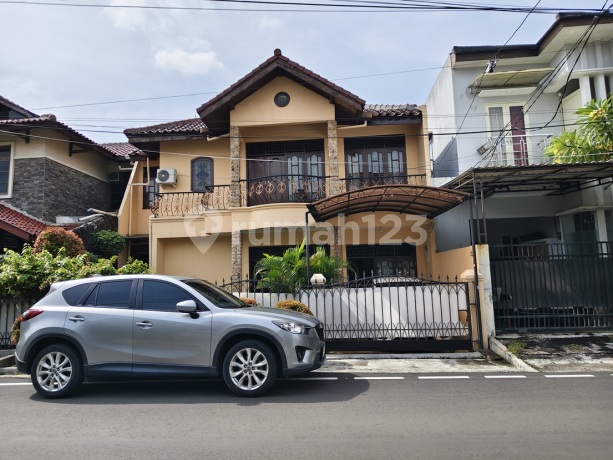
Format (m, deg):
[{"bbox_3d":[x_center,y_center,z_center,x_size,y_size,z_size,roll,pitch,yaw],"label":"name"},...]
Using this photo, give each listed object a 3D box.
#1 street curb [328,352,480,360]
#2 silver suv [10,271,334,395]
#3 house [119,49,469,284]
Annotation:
[{"bbox_3d":[1.749,2.314,7.524,2.938,0.090,0.200,-3,-7,7],"label":"street curb"},{"bbox_3d":[-1.988,1.496,6.334,4.550,1.680,1.870,-2,-7,5],"label":"silver suv"},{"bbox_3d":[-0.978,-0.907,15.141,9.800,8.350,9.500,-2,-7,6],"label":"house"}]

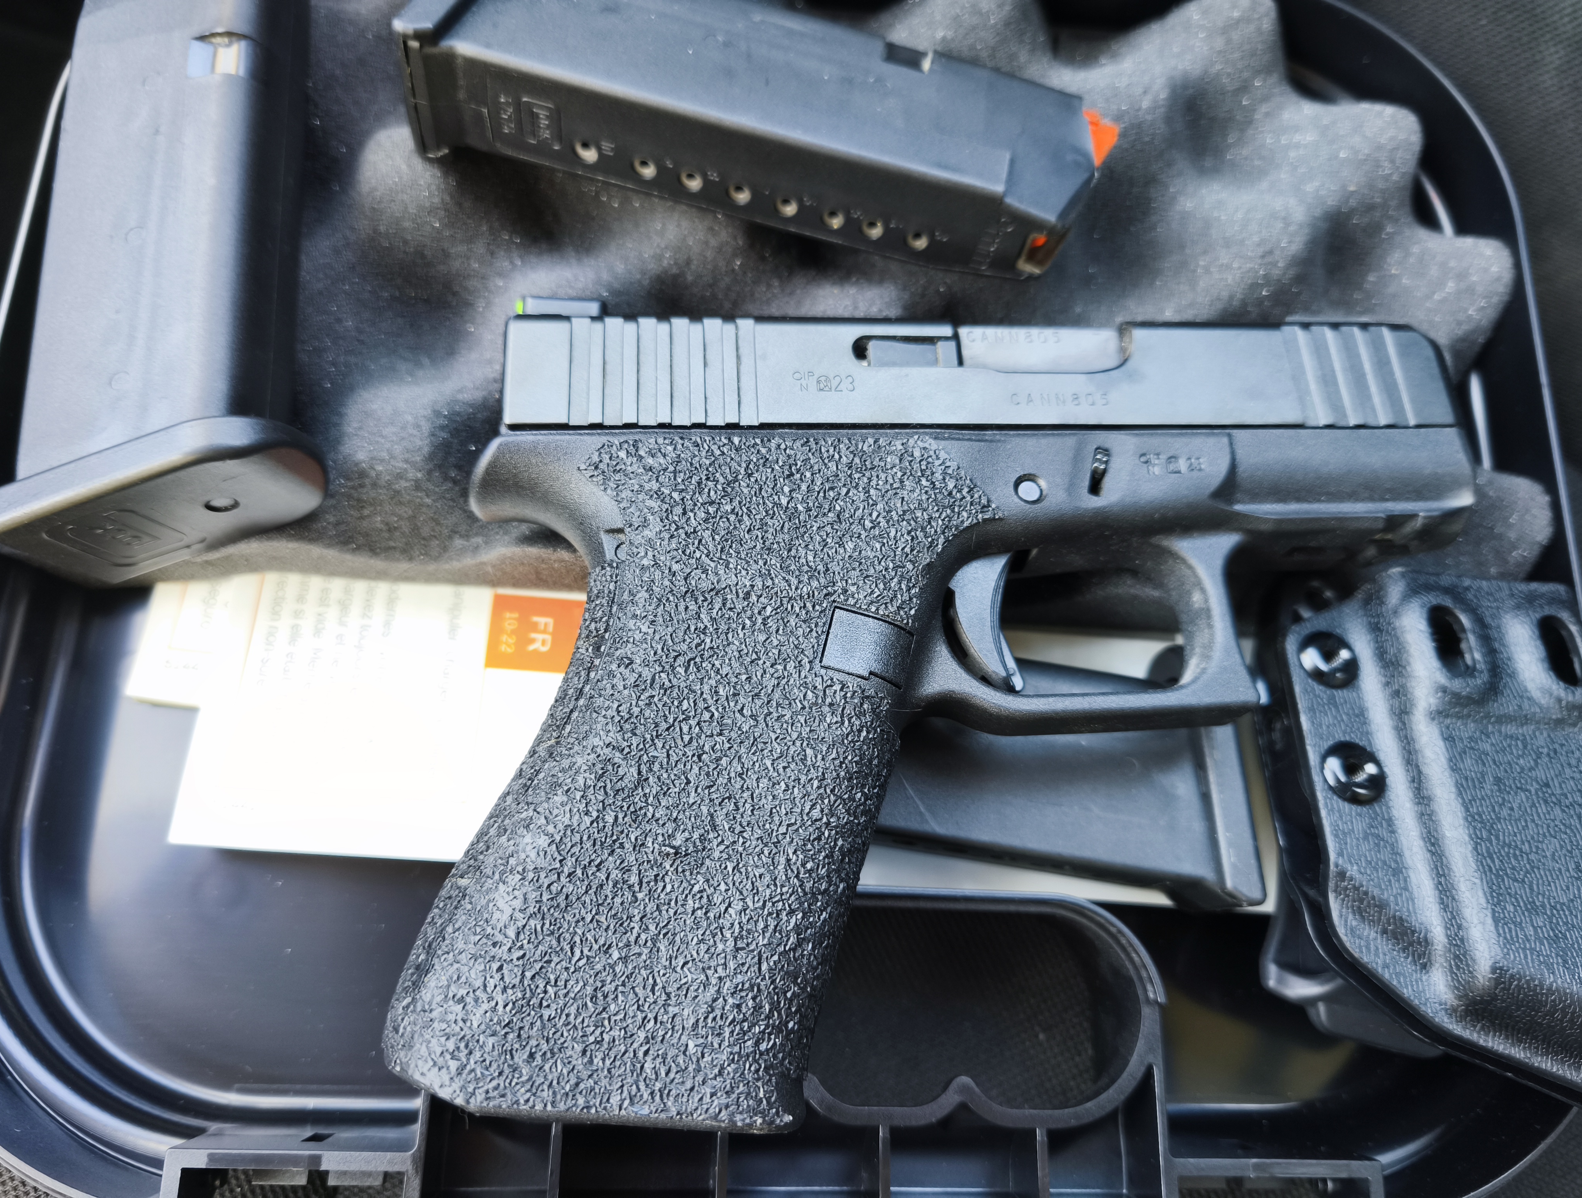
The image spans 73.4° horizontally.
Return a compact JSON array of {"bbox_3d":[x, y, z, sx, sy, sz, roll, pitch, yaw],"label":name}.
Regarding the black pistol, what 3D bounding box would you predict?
[{"bbox_3d":[0.029,0.010,0.166,0.166,0.028,0.124,-1,69,-5],"label":"black pistol"}]

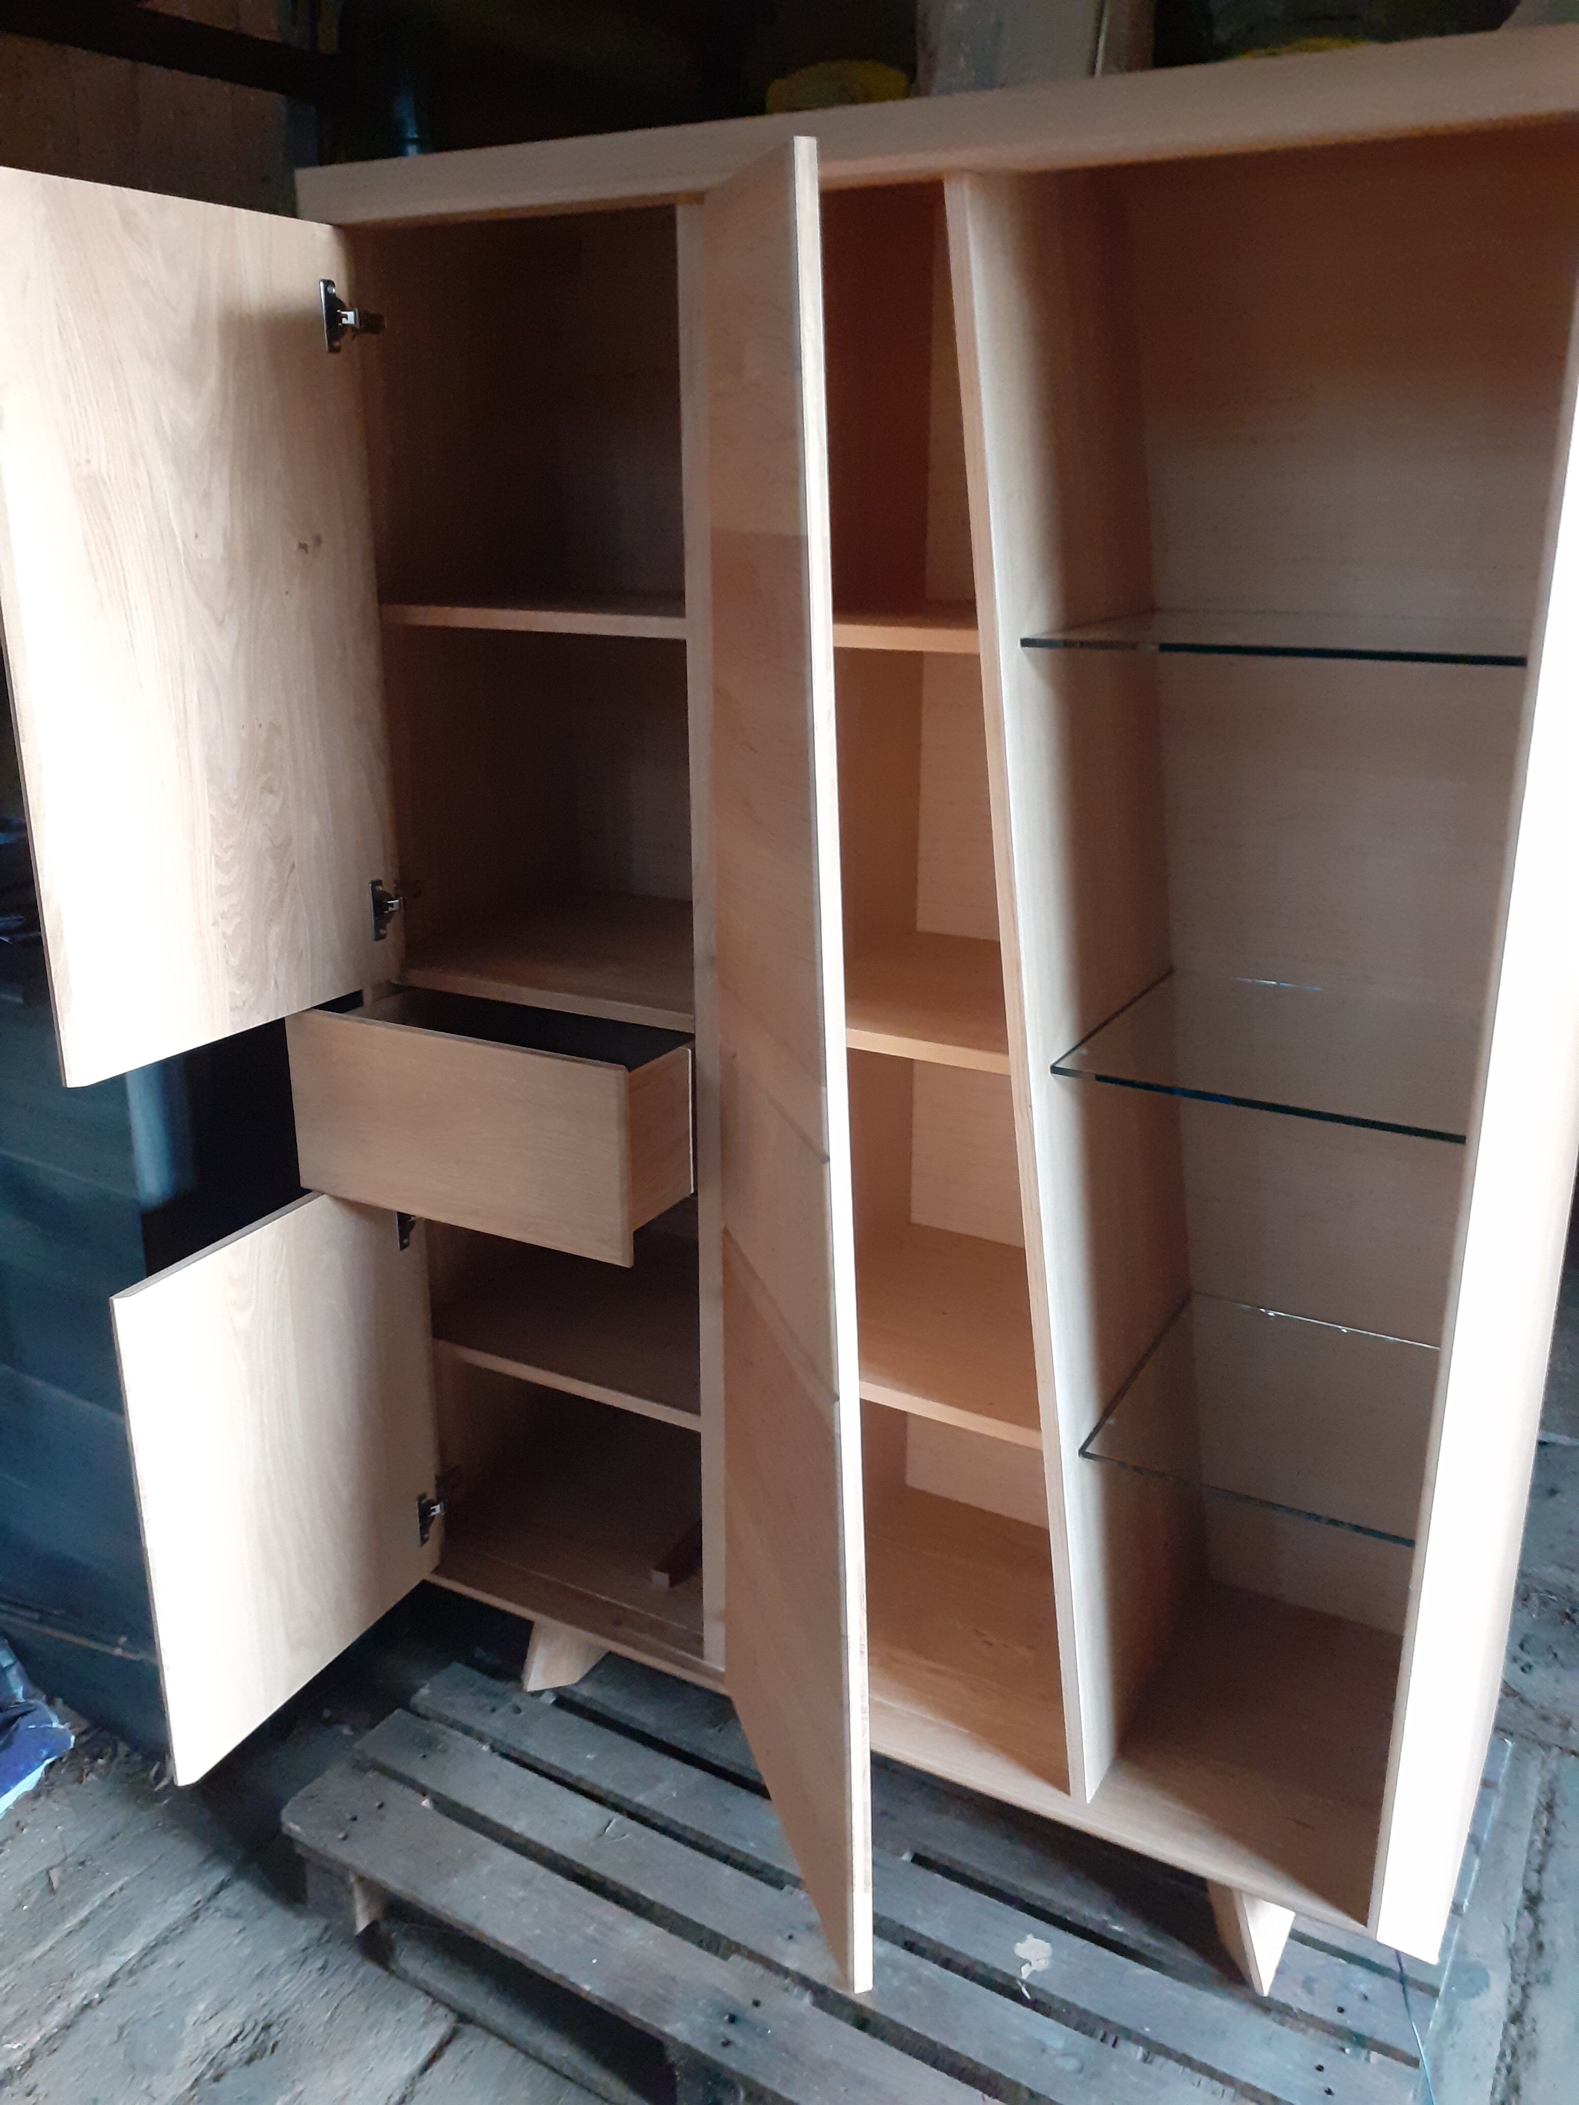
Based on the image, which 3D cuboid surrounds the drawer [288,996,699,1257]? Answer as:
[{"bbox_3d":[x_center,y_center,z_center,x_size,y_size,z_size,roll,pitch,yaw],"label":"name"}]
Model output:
[{"bbox_3d":[-0.249,0.031,1.815,0.424,0.193,0.385,10,20,27],"label":"drawer"}]

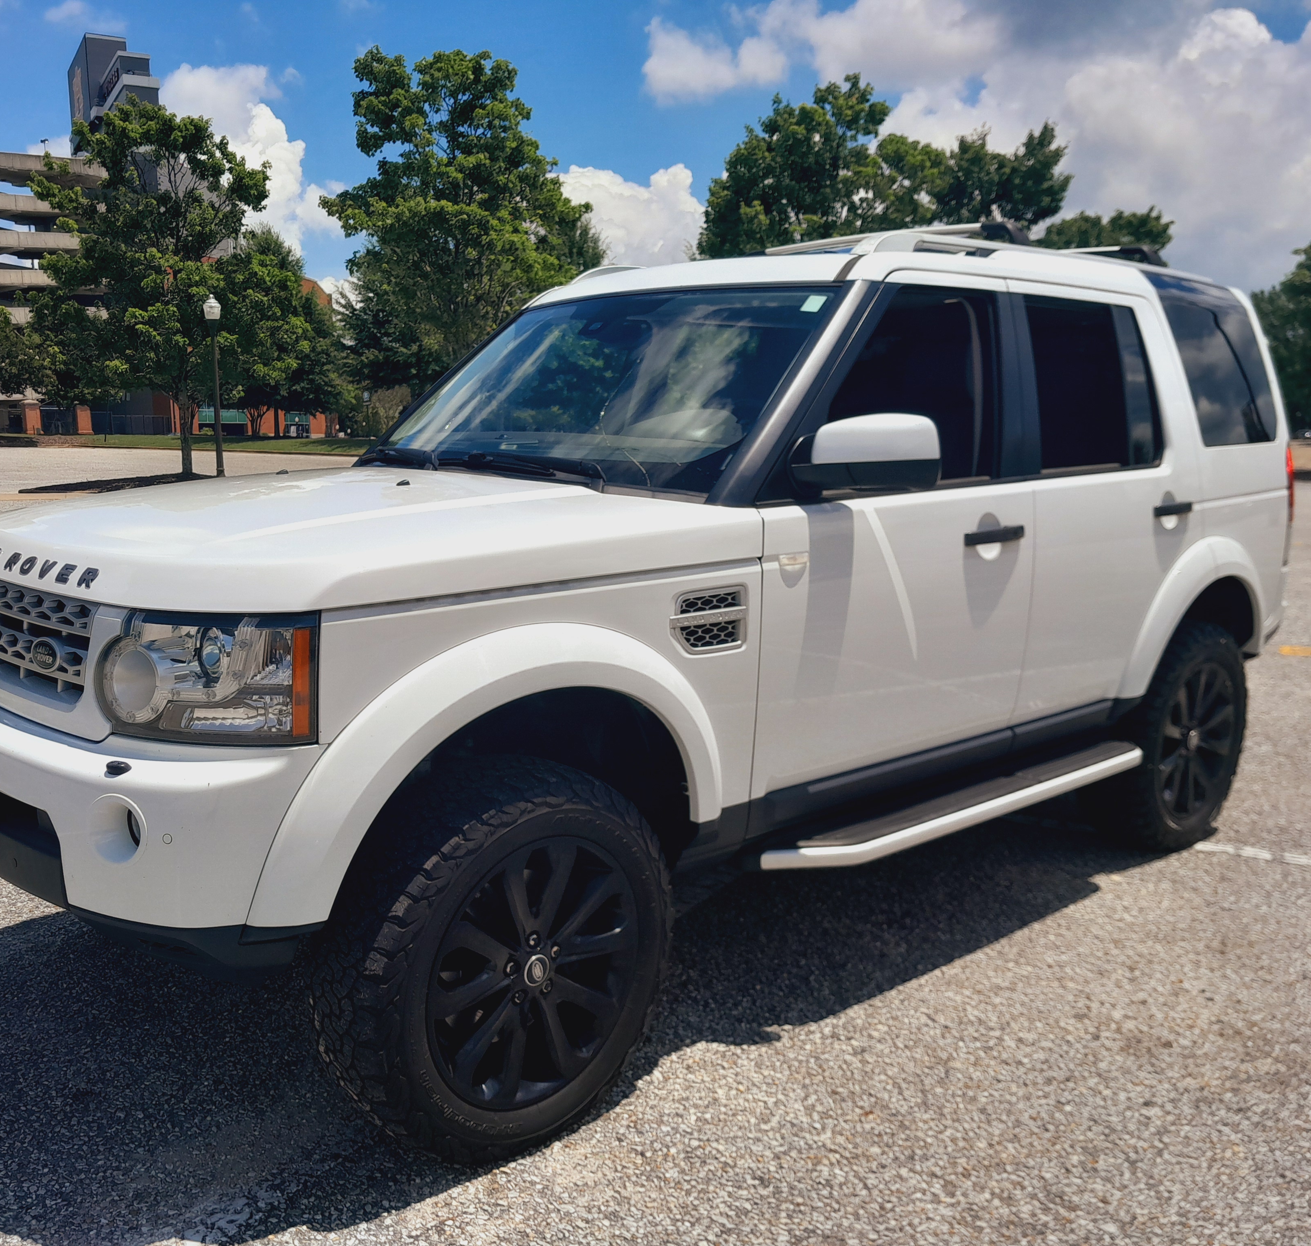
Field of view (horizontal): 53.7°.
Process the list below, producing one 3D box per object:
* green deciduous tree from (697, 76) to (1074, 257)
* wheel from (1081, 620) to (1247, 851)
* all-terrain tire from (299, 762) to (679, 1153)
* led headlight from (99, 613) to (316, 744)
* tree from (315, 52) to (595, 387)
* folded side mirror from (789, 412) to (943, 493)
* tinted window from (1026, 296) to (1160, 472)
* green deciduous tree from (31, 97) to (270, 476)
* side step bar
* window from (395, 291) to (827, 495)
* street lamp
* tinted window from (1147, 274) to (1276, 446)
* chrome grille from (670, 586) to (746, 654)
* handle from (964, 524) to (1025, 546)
[{"bbox_3d":[5.473,-8.841,33.208,9.910,9.810,9.910,0,9,0],"label":"green deciduous tree"},{"bbox_3d":[1.822,0.399,4.645,0.790,0.790,0.275,-8,13,-41],"label":"wheel"},{"bbox_3d":[-0.322,0.698,2.730,0.790,0.790,0.275,-9,13,-44],"label":"all-terrain tire"},{"bbox_3d":[-0.818,0.086,2.309,0.265,0.240,0.430,-8,13,-41],"label":"led headlight"},{"bbox_3d":[-4.575,-8.005,29.241,6.280,9.410,6.280,0,9,0],"label":"tree"},{"bbox_3d":[0.490,-0.394,2.982,0.260,0.185,0.180,6,11,32],"label":"folded side mirror"},{"bbox_3d":[1.353,-0.726,3.997,0.720,0.510,0.040,-8,3,-41],"label":"tinted window"},{"bbox_3d":[-12.087,-7.766,30.308,5.710,8.570,5.710,0,9,0],"label":"green deciduous tree"},{"bbox_3d":[0.909,0.480,3.613,1.680,0.075,0.210,-8,12,-41],"label":"side step bar"},{"bbox_3d":[-0.224,-0.705,3.671,1.500,0.160,0.800,10,55,47],"label":"window"},{"bbox_3d":[-9.482,-5.134,27.972,0.390,3.950,0.390,-3,10,-19],"label":"street lamp"},{"bbox_3d":[1.971,-0.919,4.568,0.720,0.580,0.130,-8,1,-41],"label":"tinted window"},{"bbox_3d":[0.113,-0.001,2.818,0.220,0.130,0.040,-8,12,-41],"label":"chrome grille"},{"bbox_3d":[0.921,-0.236,3.499,0.265,0.042,0.052,-8,12,-41],"label":"handle"}]

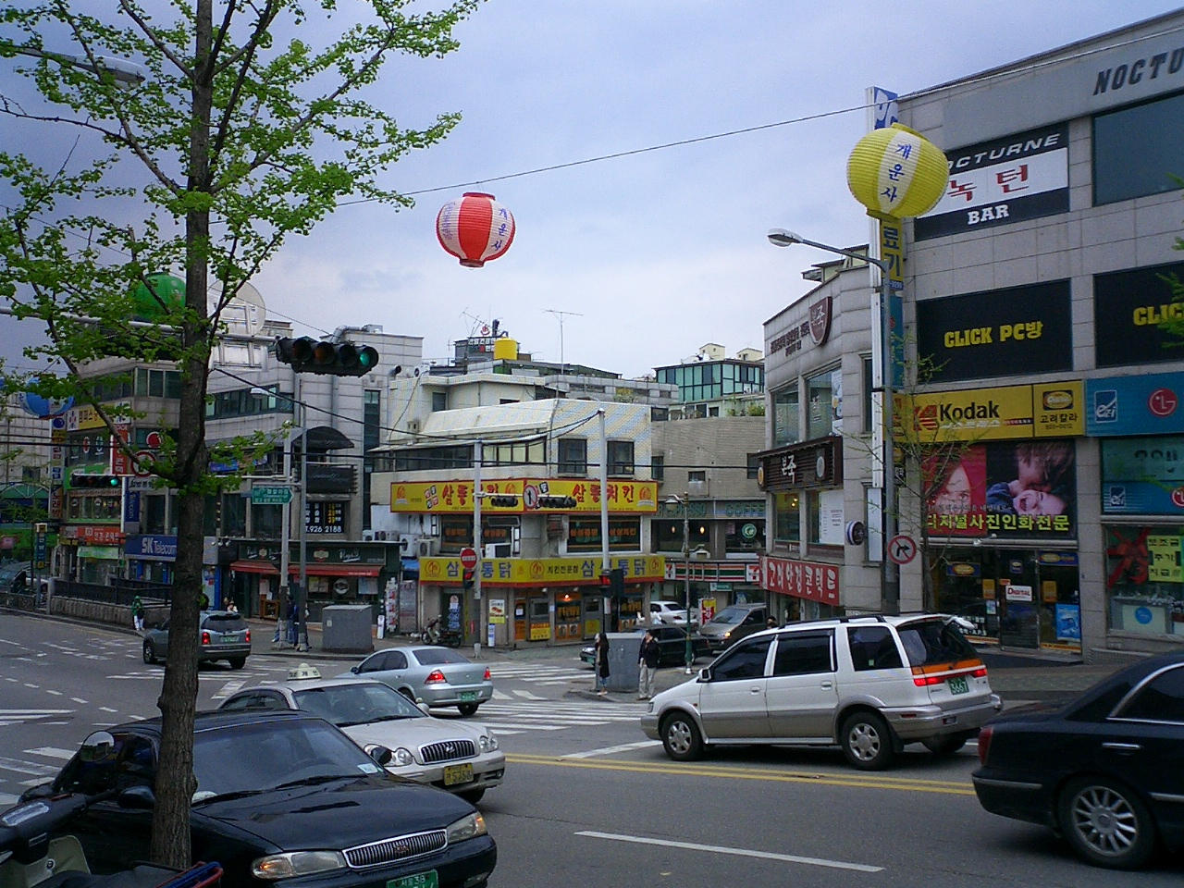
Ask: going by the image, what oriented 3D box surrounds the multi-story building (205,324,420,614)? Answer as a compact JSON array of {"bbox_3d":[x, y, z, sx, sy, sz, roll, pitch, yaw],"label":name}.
[{"bbox_3d":[-13.450,1.650,62.000,7.000,13.500,9.500,2,-4,-38],"label":"multi-story building"}]

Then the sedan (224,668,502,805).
[{"bbox_3d":[-2.899,3.340,14.268,1.820,1.480,4.720,3,-11,-40],"label":"sedan"}]

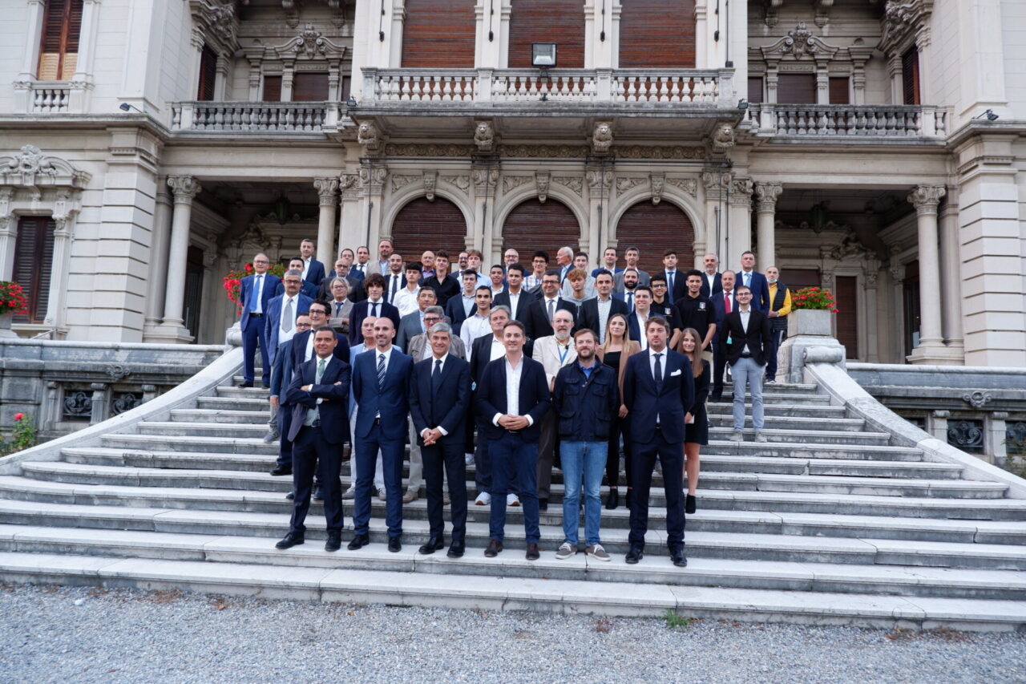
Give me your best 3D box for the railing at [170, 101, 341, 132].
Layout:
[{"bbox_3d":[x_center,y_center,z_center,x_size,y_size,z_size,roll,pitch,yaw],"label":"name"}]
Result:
[{"bbox_3d":[-7.568,-6.587,19.195,5.056,0.878,0.350,2,-6,3],"label":"railing"}]

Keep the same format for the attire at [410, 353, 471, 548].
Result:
[{"bbox_3d":[-0.560,0.854,5.177,0.490,1.562,0.310,1,-6,9],"label":"attire"}]

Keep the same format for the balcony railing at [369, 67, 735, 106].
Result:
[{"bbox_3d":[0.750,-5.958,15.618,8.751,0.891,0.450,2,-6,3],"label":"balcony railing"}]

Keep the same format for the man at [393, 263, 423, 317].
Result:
[{"bbox_3d":[-1.221,-0.050,7.704,0.500,1.781,0.330,2,-6,-3],"label":"man"}]

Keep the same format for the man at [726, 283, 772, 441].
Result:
[{"bbox_3d":[2.547,0.228,7.082,0.510,1.692,0.330,0,-6,14],"label":"man"}]

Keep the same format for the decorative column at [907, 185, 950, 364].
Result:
[{"bbox_3d":[11.219,-1.837,17.765,0.780,4.872,0.780,2,-6,3],"label":"decorative column"}]

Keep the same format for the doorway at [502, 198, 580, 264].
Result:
[{"bbox_3d":[0.731,-1.807,17.449,2.045,4.071,0.400,2,-6,3],"label":"doorway"}]

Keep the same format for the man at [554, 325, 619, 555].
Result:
[{"bbox_3d":[0.558,0.771,5.045,0.530,1.751,0.340,1,-6,5],"label":"man"}]

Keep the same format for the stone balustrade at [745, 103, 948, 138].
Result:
[{"bbox_3d":[8.579,-5.664,16.760,4.950,0.888,0.300,2,-6,3],"label":"stone balustrade"}]

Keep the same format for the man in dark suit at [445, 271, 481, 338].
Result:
[{"bbox_3d":[-0.523,0.015,7.433,0.500,1.750,0.320,2,-6,-3],"label":"man in dark suit"}]

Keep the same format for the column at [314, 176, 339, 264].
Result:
[{"bbox_3d":[-5.023,-2.063,17.243,0.640,4.461,0.640,2,-6,3],"label":"column"}]

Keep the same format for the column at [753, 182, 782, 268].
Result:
[{"bbox_3d":[6.420,-2.020,16.484,0.640,4.074,0.640,2,-6,3],"label":"column"}]

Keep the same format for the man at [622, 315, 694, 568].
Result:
[{"bbox_3d":[1.110,0.732,5.028,0.570,1.861,0.340,1,-6,9],"label":"man"}]

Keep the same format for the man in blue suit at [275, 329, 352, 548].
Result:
[{"bbox_3d":[-1.556,0.732,5.149,0.550,1.712,0.360,3,-6,-8],"label":"man in blue suit"}]

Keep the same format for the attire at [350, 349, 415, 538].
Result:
[{"bbox_3d":[-1.037,0.796,5.212,0.480,1.509,0.300,2,-6,1],"label":"attire"}]

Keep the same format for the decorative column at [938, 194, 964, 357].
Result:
[{"bbox_3d":[10.879,-1.631,16.284,0.470,4.238,0.470,2,-6,3],"label":"decorative column"}]

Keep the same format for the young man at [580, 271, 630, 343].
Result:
[{"bbox_3d":[0.979,0.127,7.185,0.530,1.820,0.330,1,-6,5],"label":"young man"}]

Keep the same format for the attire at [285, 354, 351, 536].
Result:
[{"bbox_3d":[-1.559,0.820,5.307,0.540,1.436,0.400,2,-6,0],"label":"attire"}]

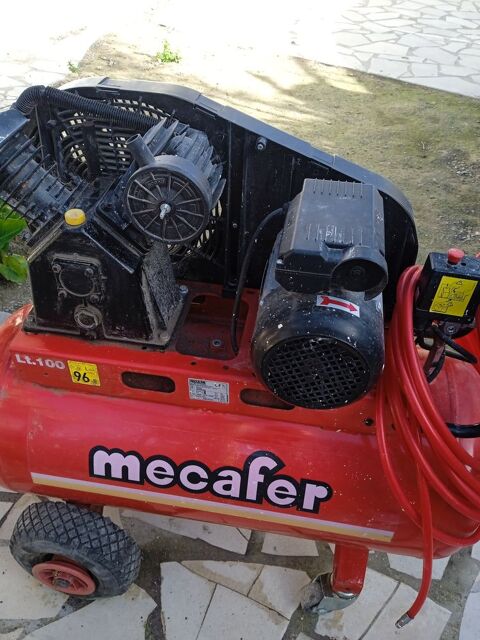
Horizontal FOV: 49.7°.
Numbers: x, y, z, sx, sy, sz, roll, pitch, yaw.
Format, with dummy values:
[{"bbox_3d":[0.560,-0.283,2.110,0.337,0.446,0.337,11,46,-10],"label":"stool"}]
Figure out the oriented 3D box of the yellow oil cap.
[{"bbox_3d":[-0.237,-0.147,0.745,0.032,0.016,0.032,1,40,-1],"label":"yellow oil cap"}]

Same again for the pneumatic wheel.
[{"bbox_3d":[-0.330,0.465,1.034,0.260,0.260,0.089,7,40,7],"label":"pneumatic wheel"}]

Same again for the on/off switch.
[{"bbox_3d":[0.298,-0.089,0.717,0.023,0.016,0.023,7,40,7],"label":"on/off switch"}]

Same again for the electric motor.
[{"bbox_3d":[0.122,-0.039,0.758,0.180,0.232,0.291,7,40,7],"label":"electric motor"}]

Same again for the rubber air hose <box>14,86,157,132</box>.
[{"bbox_3d":[-0.216,-0.305,0.757,0.242,0.061,0.045,7,40,7],"label":"rubber air hose"}]

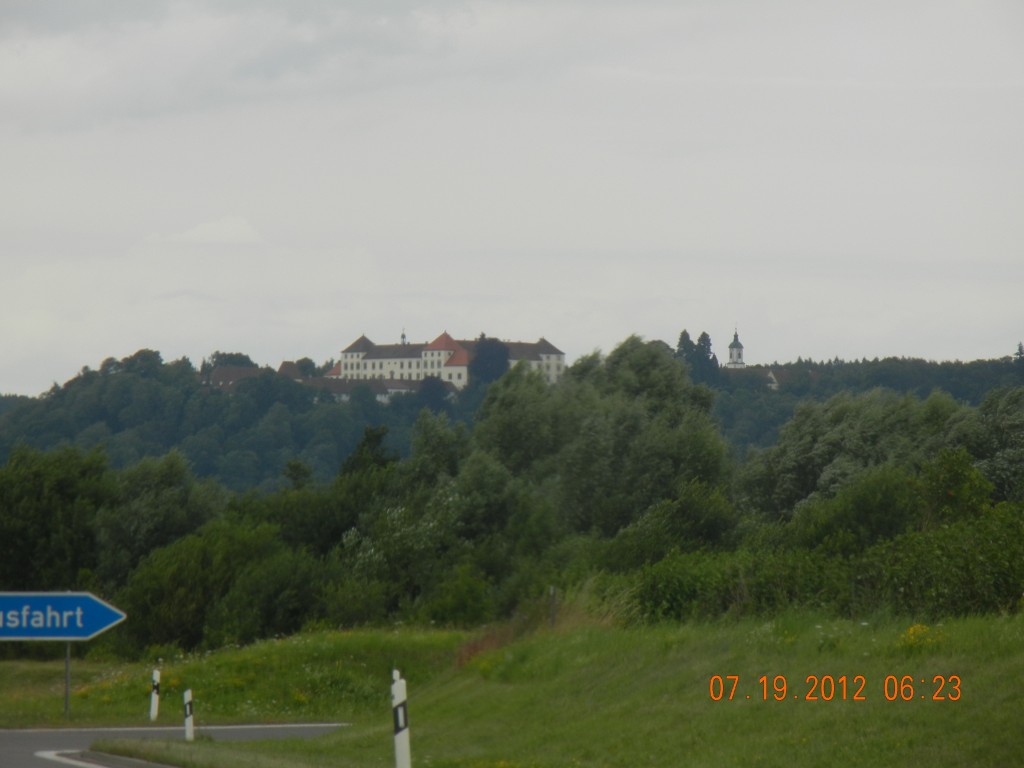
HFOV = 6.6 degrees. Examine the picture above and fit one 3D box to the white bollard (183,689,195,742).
[{"bbox_3d":[-5.938,6.087,163.000,0.125,0.950,0.115,-2,-2,0],"label":"white bollard"}]

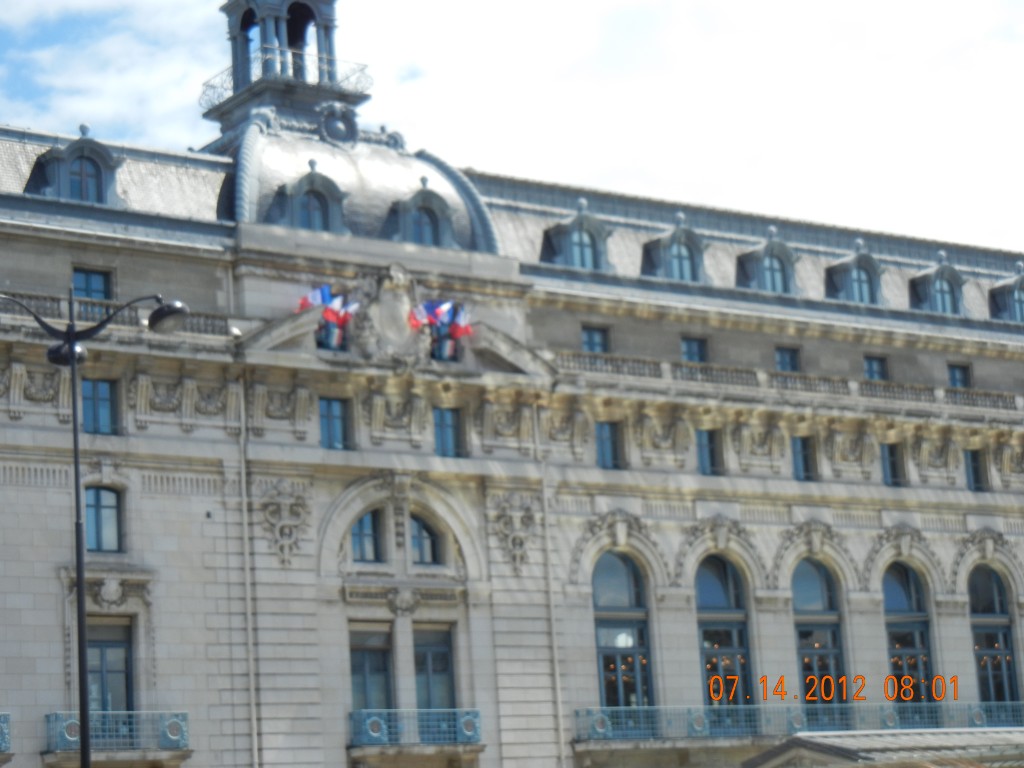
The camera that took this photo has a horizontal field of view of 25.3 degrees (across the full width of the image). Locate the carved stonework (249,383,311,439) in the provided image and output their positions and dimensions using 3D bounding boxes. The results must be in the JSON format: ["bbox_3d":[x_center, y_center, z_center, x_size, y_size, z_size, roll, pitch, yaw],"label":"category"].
[{"bbox_3d":[-7.618,0.877,75.260,2.100,1.700,0.550,5,-16,-34],"label":"carved stonework"}]

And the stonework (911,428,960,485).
[{"bbox_3d":[17.225,2.932,92.398,2.300,2.070,0.550,5,-16,-34],"label":"stonework"}]

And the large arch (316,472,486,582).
[{"bbox_3d":[-3.391,4.452,70.496,6.100,3.288,0.520,5,-14,-34],"label":"large arch"}]

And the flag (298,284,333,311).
[{"bbox_3d":[-6.067,-2.583,69.249,1.138,0.703,0.400,5,-15,-35],"label":"flag"}]

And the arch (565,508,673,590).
[{"bbox_3d":[3.780,5.915,82.276,4.700,2.810,0.550,5,-16,-34],"label":"arch"}]

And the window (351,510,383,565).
[{"bbox_3d":[-4.957,5.111,76.619,1.370,1.820,0.400,5,-16,-34],"label":"window"}]

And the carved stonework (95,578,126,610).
[{"bbox_3d":[-11.512,6.002,65.130,0.877,0.818,0.350,5,-15,-35],"label":"carved stonework"}]

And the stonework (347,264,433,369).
[{"bbox_3d":[-3.692,-2.050,68.940,2.750,3.200,0.900,5,-15,-34],"label":"stonework"}]

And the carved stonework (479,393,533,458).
[{"bbox_3d":[-0.145,1.485,80.418,1.900,1.980,0.550,5,-16,-34],"label":"carved stonework"}]

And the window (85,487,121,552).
[{"bbox_3d":[-11.306,3.743,62.891,1.024,1.808,0.250,5,-15,-34],"label":"window"}]

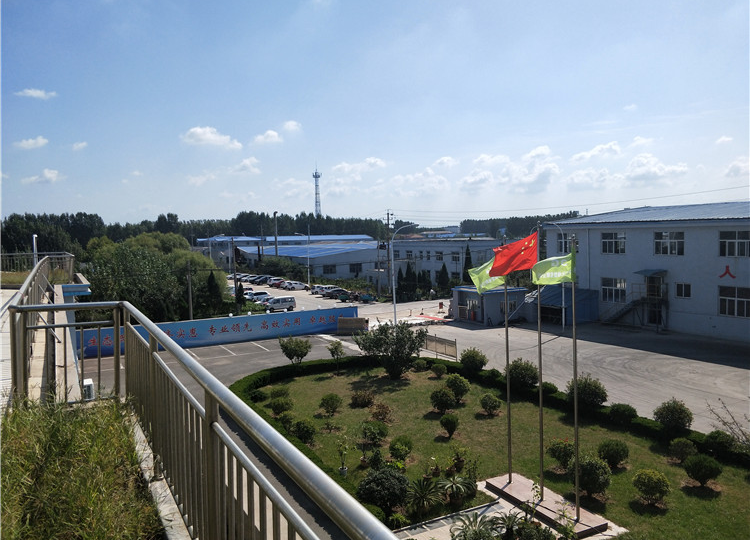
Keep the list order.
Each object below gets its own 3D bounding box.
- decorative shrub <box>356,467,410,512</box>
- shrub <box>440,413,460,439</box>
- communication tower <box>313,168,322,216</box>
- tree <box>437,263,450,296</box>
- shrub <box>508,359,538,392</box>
[{"bbox_3d":[0.367,7.487,18.370,1.780,1.392,1.780,-2,4,0],"label":"decorative shrub"},{"bbox_3d":[3.633,7.583,26.231,0.970,1.137,0.941,0,4,8],"label":"shrub"},{"bbox_3d":[-35.808,-37.837,331.265,5.800,49.200,5.800,-2,4,0],"label":"communication tower"},{"bbox_3d":[9.698,1.310,76.428,1.839,4.747,1.839,-1,4,0],"label":"tree"},{"bbox_3d":[8.418,6.118,30.919,1.800,1.900,1.800,-1,4,0],"label":"shrub"}]

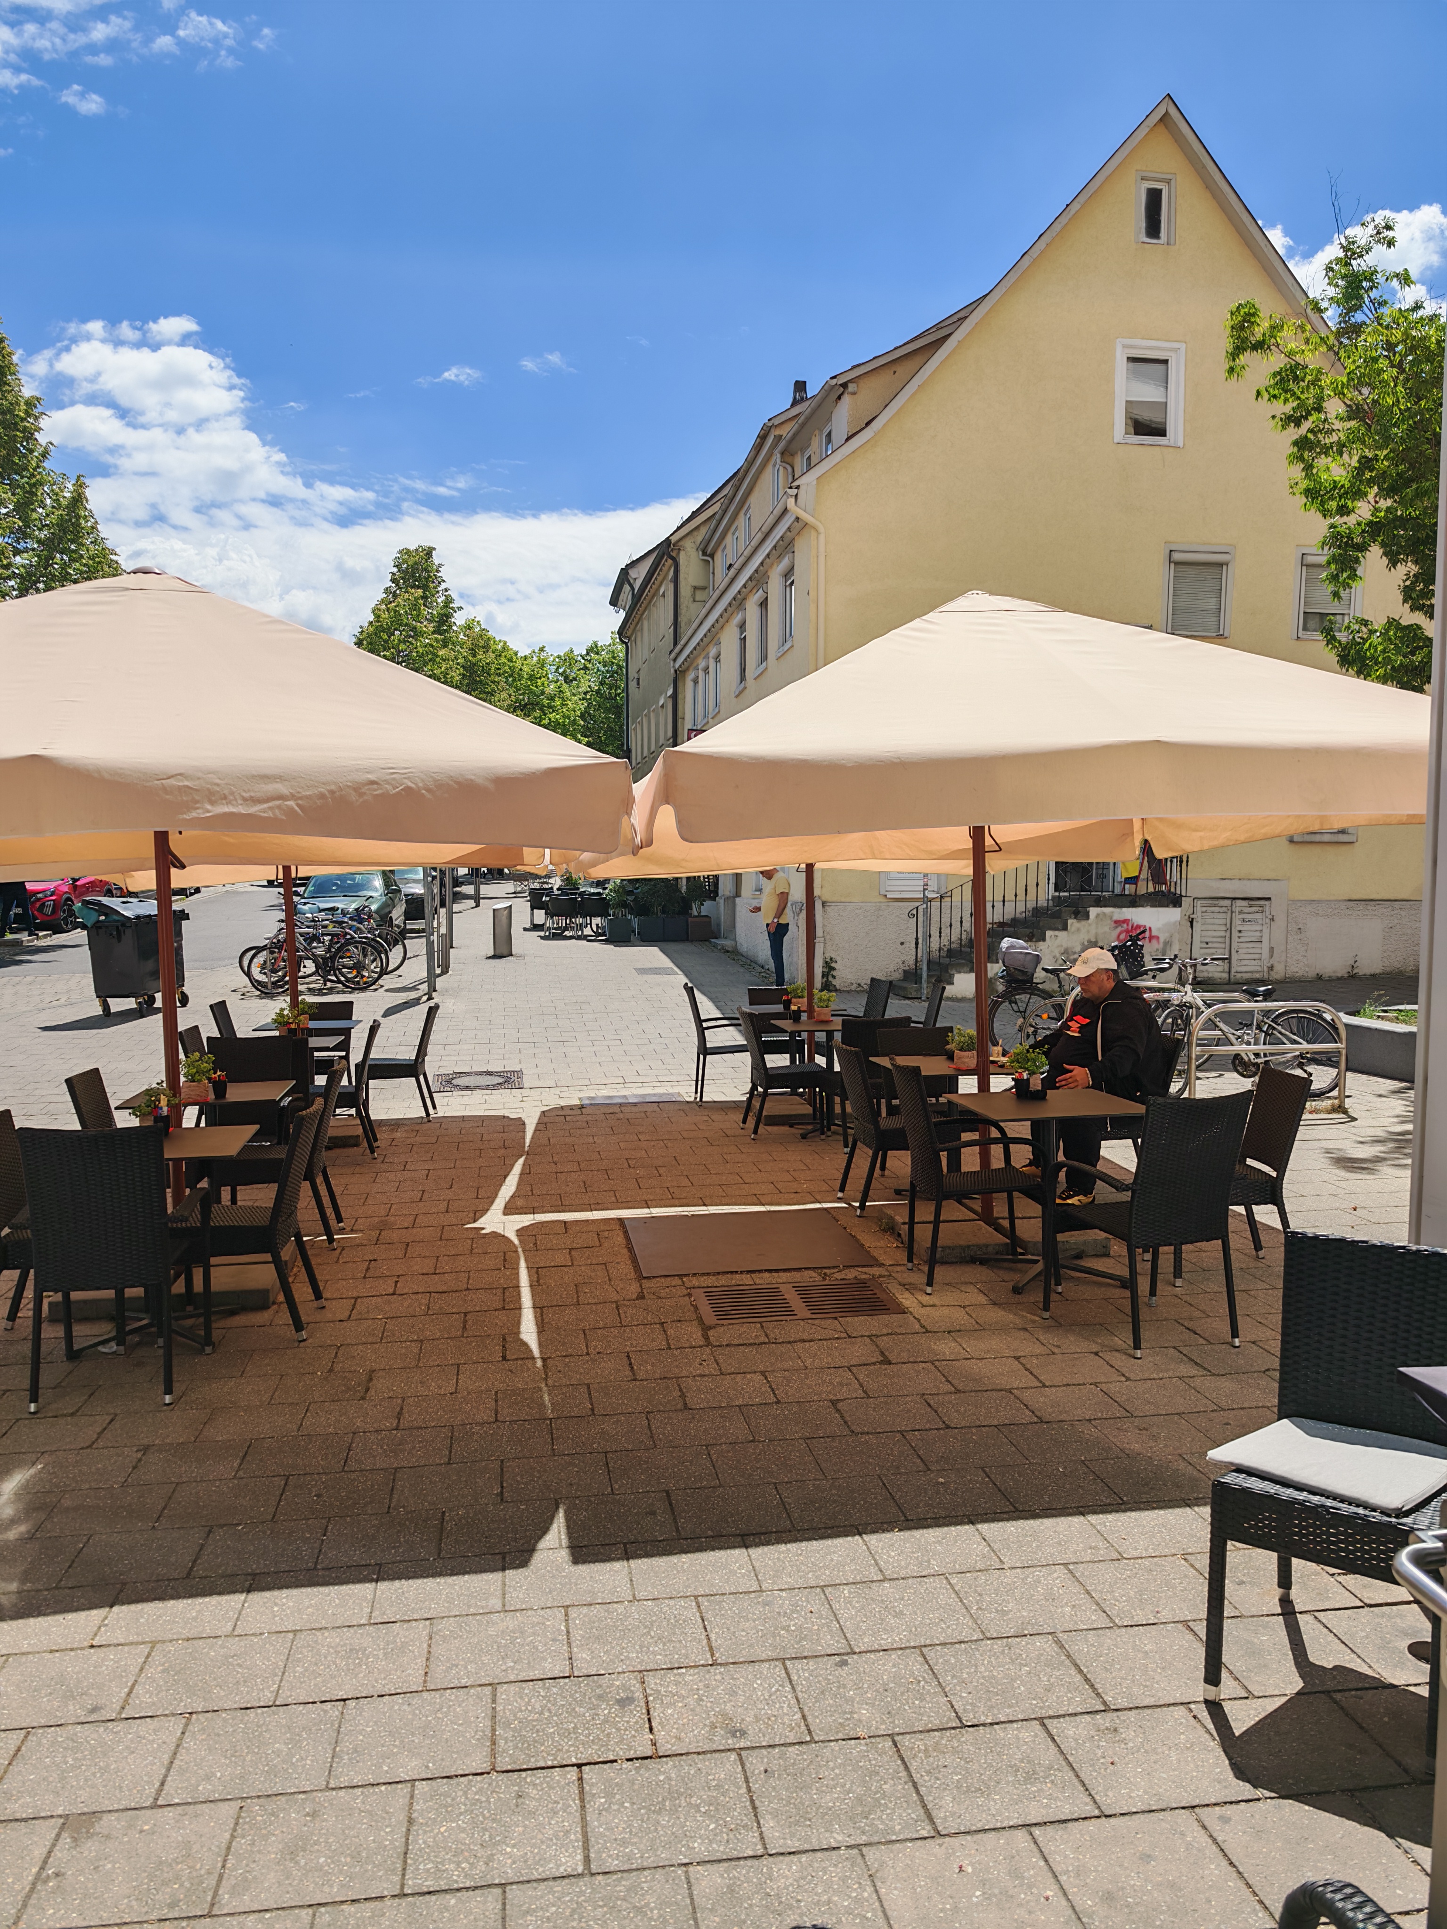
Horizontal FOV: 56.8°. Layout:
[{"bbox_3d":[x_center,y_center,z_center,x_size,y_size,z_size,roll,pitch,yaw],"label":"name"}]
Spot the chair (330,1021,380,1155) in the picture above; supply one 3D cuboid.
[{"bbox_3d":[-2.495,0.799,8.609,0.580,0.860,0.460,-1,5,-10],"label":"chair"}]

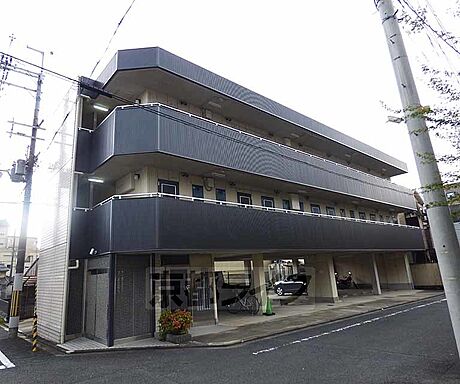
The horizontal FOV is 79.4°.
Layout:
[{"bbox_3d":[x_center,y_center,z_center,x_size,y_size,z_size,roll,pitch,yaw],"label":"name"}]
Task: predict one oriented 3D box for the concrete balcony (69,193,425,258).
[{"bbox_3d":[4.684,2.376,14.816,22.770,1.640,2.970,9,-21,-38],"label":"concrete balcony"}]

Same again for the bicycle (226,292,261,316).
[{"bbox_3d":[0.505,4.201,10.701,0.550,1.000,1.680,12,-22,-43],"label":"bicycle"}]

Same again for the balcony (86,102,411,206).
[{"bbox_3d":[4.492,-0.497,15.648,22.770,1.670,2.970,9,-21,-38],"label":"balcony"}]

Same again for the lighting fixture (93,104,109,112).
[{"bbox_3d":[-5.212,-3.387,11.227,0.620,0.110,0.150,9,-21,-38],"label":"lighting fixture"}]

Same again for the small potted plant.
[{"bbox_3d":[-1.401,3.396,7.096,0.720,0.800,0.770,-4,-16,2],"label":"small potted plant"}]

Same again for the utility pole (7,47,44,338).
[{"bbox_3d":[-8.249,-0.634,11.036,1.150,11.700,0.600,9,-21,-38],"label":"utility pole"}]

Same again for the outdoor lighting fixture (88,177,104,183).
[{"bbox_3d":[-4.997,-0.426,10.374,0.620,0.110,0.150,9,-21,-38],"label":"outdoor lighting fixture"}]

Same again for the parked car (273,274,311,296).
[{"bbox_3d":[3.890,5.610,17.265,1.650,1.480,3.800,6,-18,-31],"label":"parked car"}]

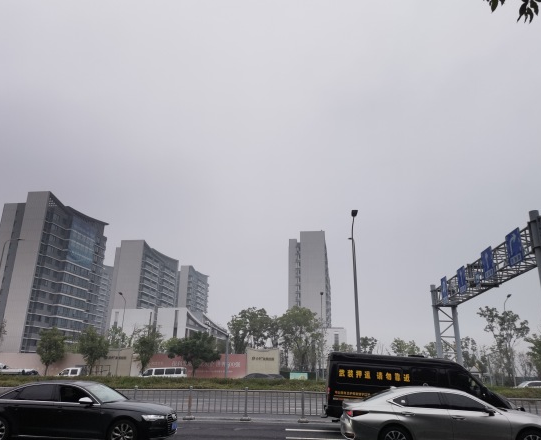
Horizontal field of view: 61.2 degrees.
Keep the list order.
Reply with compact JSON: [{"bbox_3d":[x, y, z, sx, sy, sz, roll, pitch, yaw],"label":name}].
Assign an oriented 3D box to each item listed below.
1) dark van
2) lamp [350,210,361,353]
[{"bbox_3d":[4.751,5.490,14.565,5.800,2.400,2.050,0,-18,4],"label":"dark van"},{"bbox_3d":[5.074,4.918,26.526,0.500,11.030,2.200,1,-18,0],"label":"lamp"}]

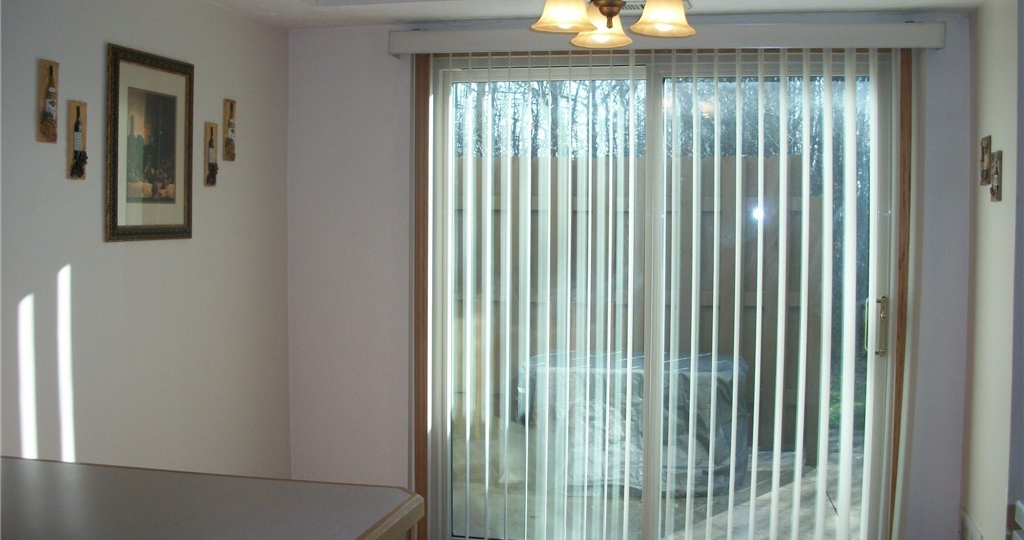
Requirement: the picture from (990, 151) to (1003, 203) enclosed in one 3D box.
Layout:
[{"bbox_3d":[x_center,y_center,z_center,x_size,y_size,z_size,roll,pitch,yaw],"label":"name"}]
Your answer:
[{"bbox_3d":[1.511,-0.290,3.227,0.016,0.157,0.070,1,3,12],"label":"picture"}]

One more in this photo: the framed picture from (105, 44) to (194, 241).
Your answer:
[{"bbox_3d":[-1.118,-0.379,3.224,0.025,0.575,0.470,1,3,12],"label":"framed picture"}]

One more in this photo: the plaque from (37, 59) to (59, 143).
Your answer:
[{"bbox_3d":[-1.224,-0.443,2.732,0.017,0.216,0.078,1,3,12],"label":"plaque"}]

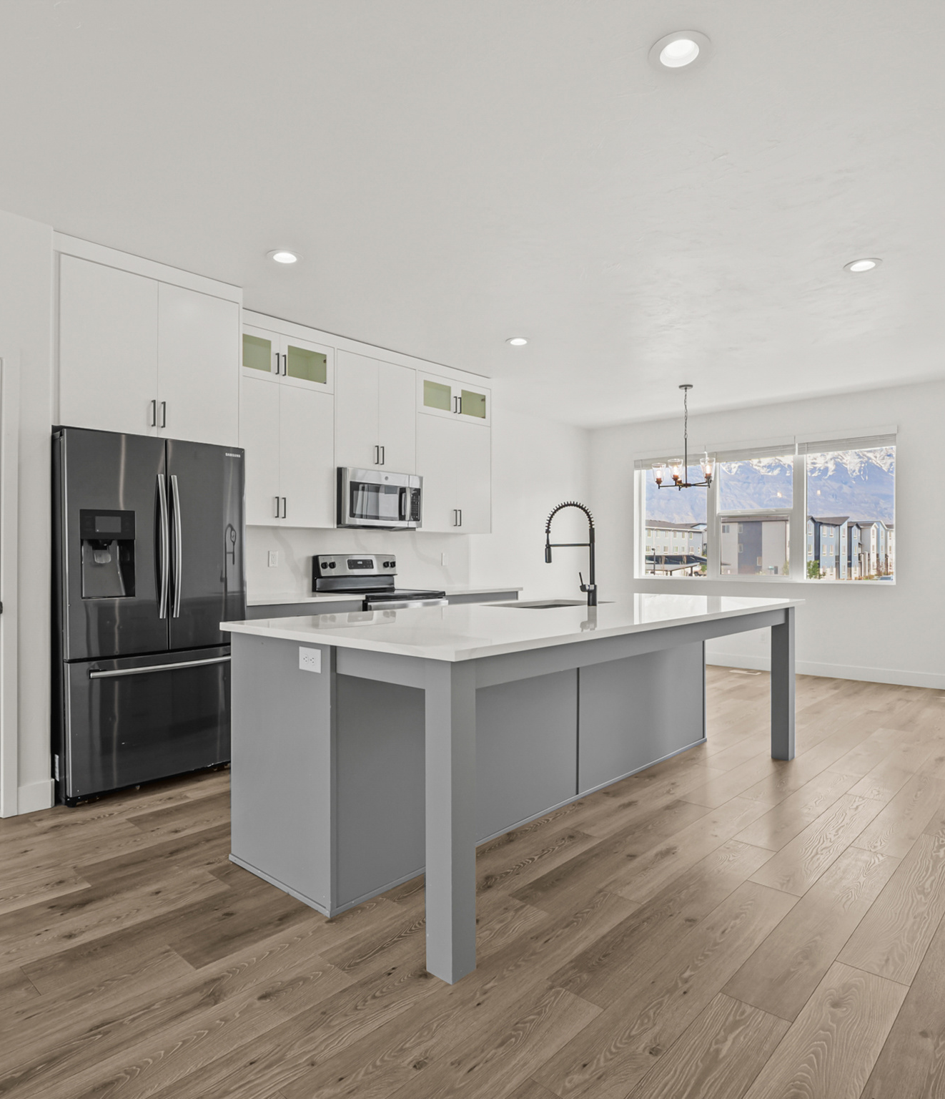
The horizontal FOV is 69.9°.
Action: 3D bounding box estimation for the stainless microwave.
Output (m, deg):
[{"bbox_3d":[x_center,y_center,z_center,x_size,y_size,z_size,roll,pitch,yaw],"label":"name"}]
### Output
[{"bbox_3d":[-0.781,-0.355,5.113,0.418,0.420,0.754,0,0,43],"label":"stainless microwave"}]

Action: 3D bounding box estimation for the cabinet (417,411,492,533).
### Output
[{"bbox_3d":[-0.252,-0.603,5.750,0.330,0.930,0.889,0,-1,43],"label":"cabinet"}]

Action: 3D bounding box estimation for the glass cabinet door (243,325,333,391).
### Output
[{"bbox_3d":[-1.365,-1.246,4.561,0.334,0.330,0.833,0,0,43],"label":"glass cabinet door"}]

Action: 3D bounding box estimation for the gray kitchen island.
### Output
[{"bbox_3d":[0.510,0.755,3.420,1.299,0.904,3.065,0,-1,43],"label":"gray kitchen island"}]

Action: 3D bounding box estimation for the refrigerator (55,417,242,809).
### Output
[{"bbox_3d":[-1.819,0.326,3.734,0.720,1.787,0.907,0,0,43],"label":"refrigerator"}]

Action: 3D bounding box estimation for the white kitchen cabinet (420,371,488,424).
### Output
[{"bbox_3d":[-0.250,-1.240,5.755,0.334,0.330,0.865,0,0,43],"label":"white kitchen cabinet"}]

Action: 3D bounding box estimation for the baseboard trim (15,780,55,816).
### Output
[{"bbox_3d":[-2.045,1.153,3.171,0.015,0.125,0.148,0,0,43],"label":"baseboard trim"}]

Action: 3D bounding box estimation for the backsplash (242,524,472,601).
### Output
[{"bbox_3d":[-0.883,0.086,5.297,0.022,0.461,2.558,0,0,43],"label":"backsplash"}]

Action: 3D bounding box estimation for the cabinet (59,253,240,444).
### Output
[{"bbox_3d":[-1.890,-1.013,3.799,0.600,0.831,0.936,0,-1,43],"label":"cabinet"}]

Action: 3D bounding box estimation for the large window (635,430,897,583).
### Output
[{"bbox_3d":[2.917,-0.362,7.096,2.650,1.392,0.120,0,-1,43],"label":"large window"}]

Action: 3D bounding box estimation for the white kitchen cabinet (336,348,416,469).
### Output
[{"bbox_3d":[-0.826,-0.996,5.130,0.330,0.819,0.784,0,-1,43],"label":"white kitchen cabinet"}]

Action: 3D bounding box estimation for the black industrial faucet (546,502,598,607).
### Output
[{"bbox_3d":[0.529,0.021,3.833,0.345,0.573,0.130,0,-1,43],"label":"black industrial faucet"}]

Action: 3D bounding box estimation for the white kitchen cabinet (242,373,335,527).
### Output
[{"bbox_3d":[-1.365,-0.615,4.557,0.334,0.933,0.833,0,0,43],"label":"white kitchen cabinet"}]

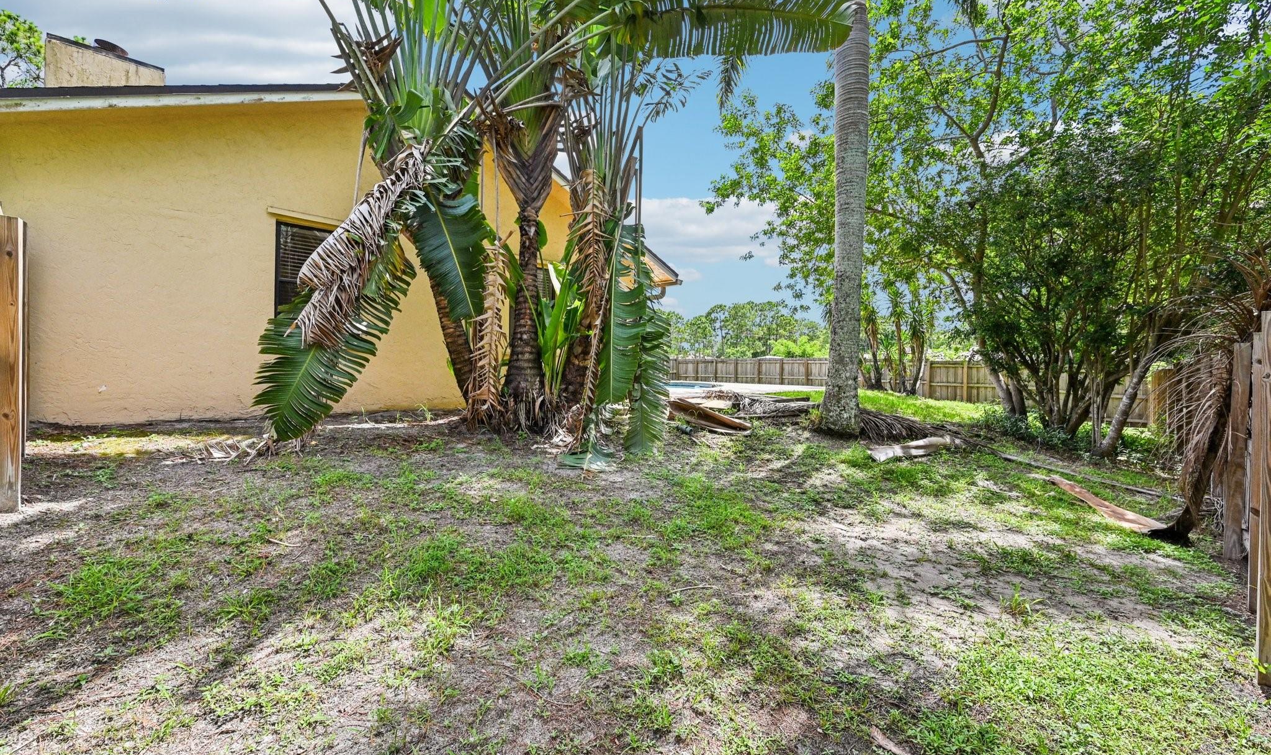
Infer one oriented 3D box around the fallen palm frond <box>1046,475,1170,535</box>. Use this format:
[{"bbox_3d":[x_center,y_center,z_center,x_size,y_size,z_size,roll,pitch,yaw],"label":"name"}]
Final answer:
[{"bbox_3d":[4.840,1.300,5.200,0.300,0.200,1.600,0,0,12],"label":"fallen palm frond"}]

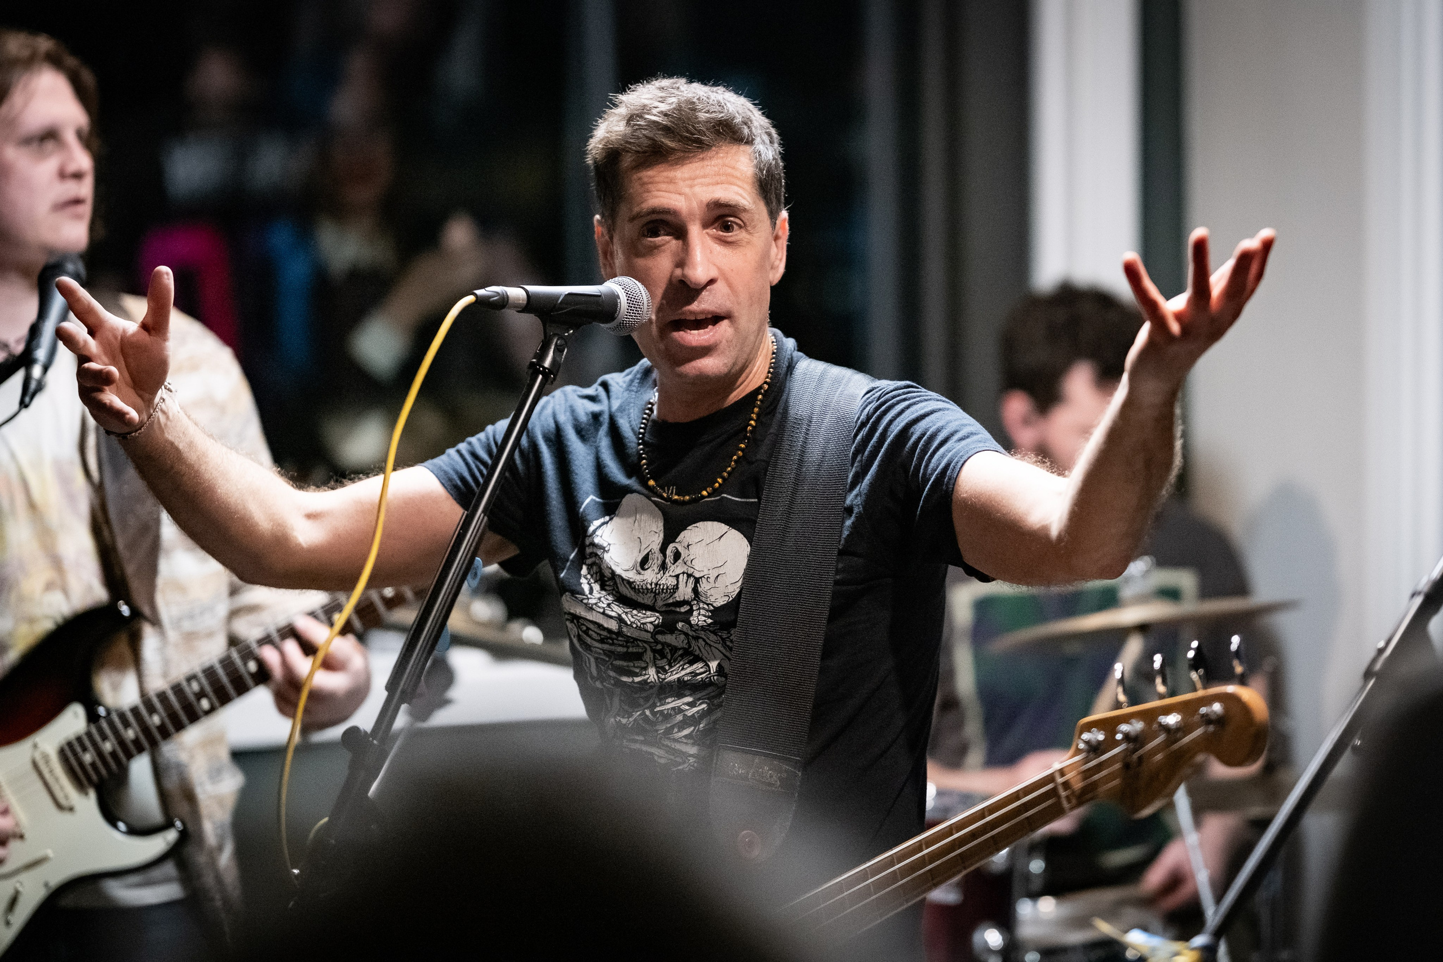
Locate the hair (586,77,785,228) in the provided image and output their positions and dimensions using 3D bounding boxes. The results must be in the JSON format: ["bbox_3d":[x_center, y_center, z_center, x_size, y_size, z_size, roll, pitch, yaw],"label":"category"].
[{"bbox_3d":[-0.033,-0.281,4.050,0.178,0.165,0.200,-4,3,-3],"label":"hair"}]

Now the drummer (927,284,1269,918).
[{"bbox_3d":[0.470,0.430,5.730,0.580,1.360,0.720,0,5,3],"label":"drummer"}]

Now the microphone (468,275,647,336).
[{"bbox_3d":[-0.136,-0.150,3.815,0.052,0.053,0.205,4,2,40],"label":"microphone"}]

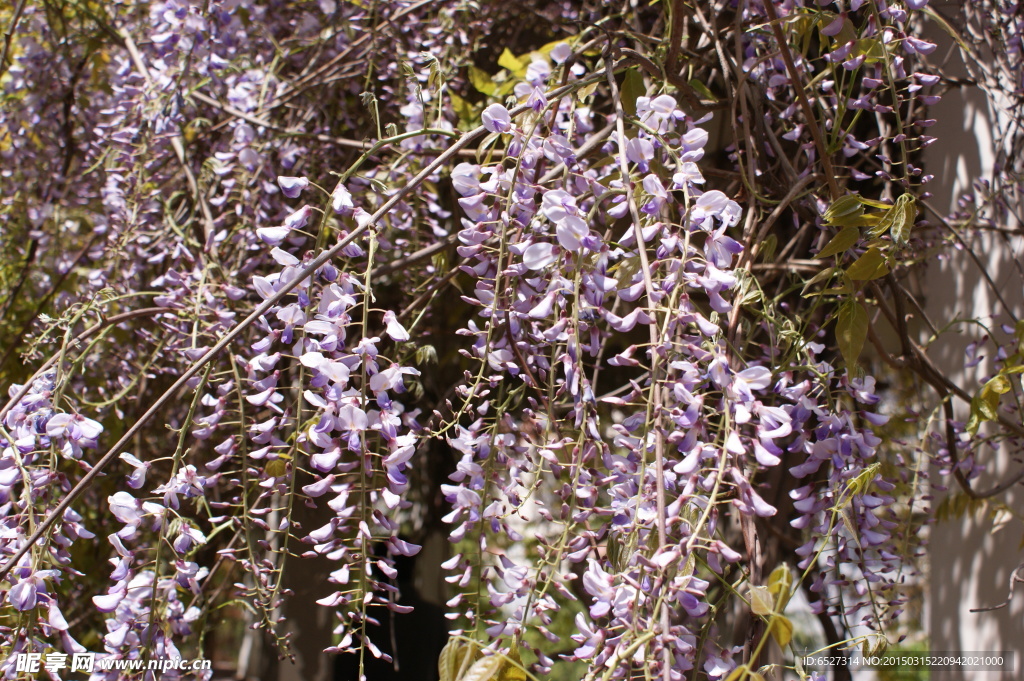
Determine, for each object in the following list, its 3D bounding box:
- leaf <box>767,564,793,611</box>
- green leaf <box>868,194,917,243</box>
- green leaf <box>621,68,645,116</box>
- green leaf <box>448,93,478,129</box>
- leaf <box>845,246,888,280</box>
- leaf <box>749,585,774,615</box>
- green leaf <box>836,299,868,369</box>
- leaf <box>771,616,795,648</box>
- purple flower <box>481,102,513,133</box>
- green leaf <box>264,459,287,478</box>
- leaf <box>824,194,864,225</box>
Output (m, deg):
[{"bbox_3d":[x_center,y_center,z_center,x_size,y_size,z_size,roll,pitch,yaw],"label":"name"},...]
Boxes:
[{"bbox_3d":[0.234,0.216,1.120,0.022,0.041,0.014,3,0,-11],"label":"leaf"},{"bbox_3d":[0.357,-0.115,1.200,0.037,0.049,0.025,14,0,0],"label":"green leaf"},{"bbox_3d":[0.118,-0.242,1.250,0.024,0.049,0.014,0,0,-11],"label":"green leaf"},{"bbox_3d":[-0.051,-0.243,1.350,0.025,0.044,0.018,-27,0,0],"label":"green leaf"},{"bbox_3d":[0.334,-0.072,1.200,0.043,0.026,0.016,-17,0,-3],"label":"leaf"},{"bbox_3d":[0.216,0.226,1.110,0.019,0.029,0.012,-27,0,5],"label":"leaf"},{"bbox_3d":[0.320,-0.002,1.200,0.030,0.069,0.016,0,0,0],"label":"green leaf"},{"bbox_3d":[0.237,0.256,1.120,0.020,0.033,0.014,-11,0,-16],"label":"leaf"},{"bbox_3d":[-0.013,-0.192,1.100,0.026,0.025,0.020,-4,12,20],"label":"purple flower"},{"bbox_3d":[-0.217,0.117,1.170,0.020,0.017,0.010,0,6,0],"label":"green leaf"},{"bbox_3d":[0.310,-0.124,1.200,0.039,0.019,0.018,-19,0,-4],"label":"leaf"}]

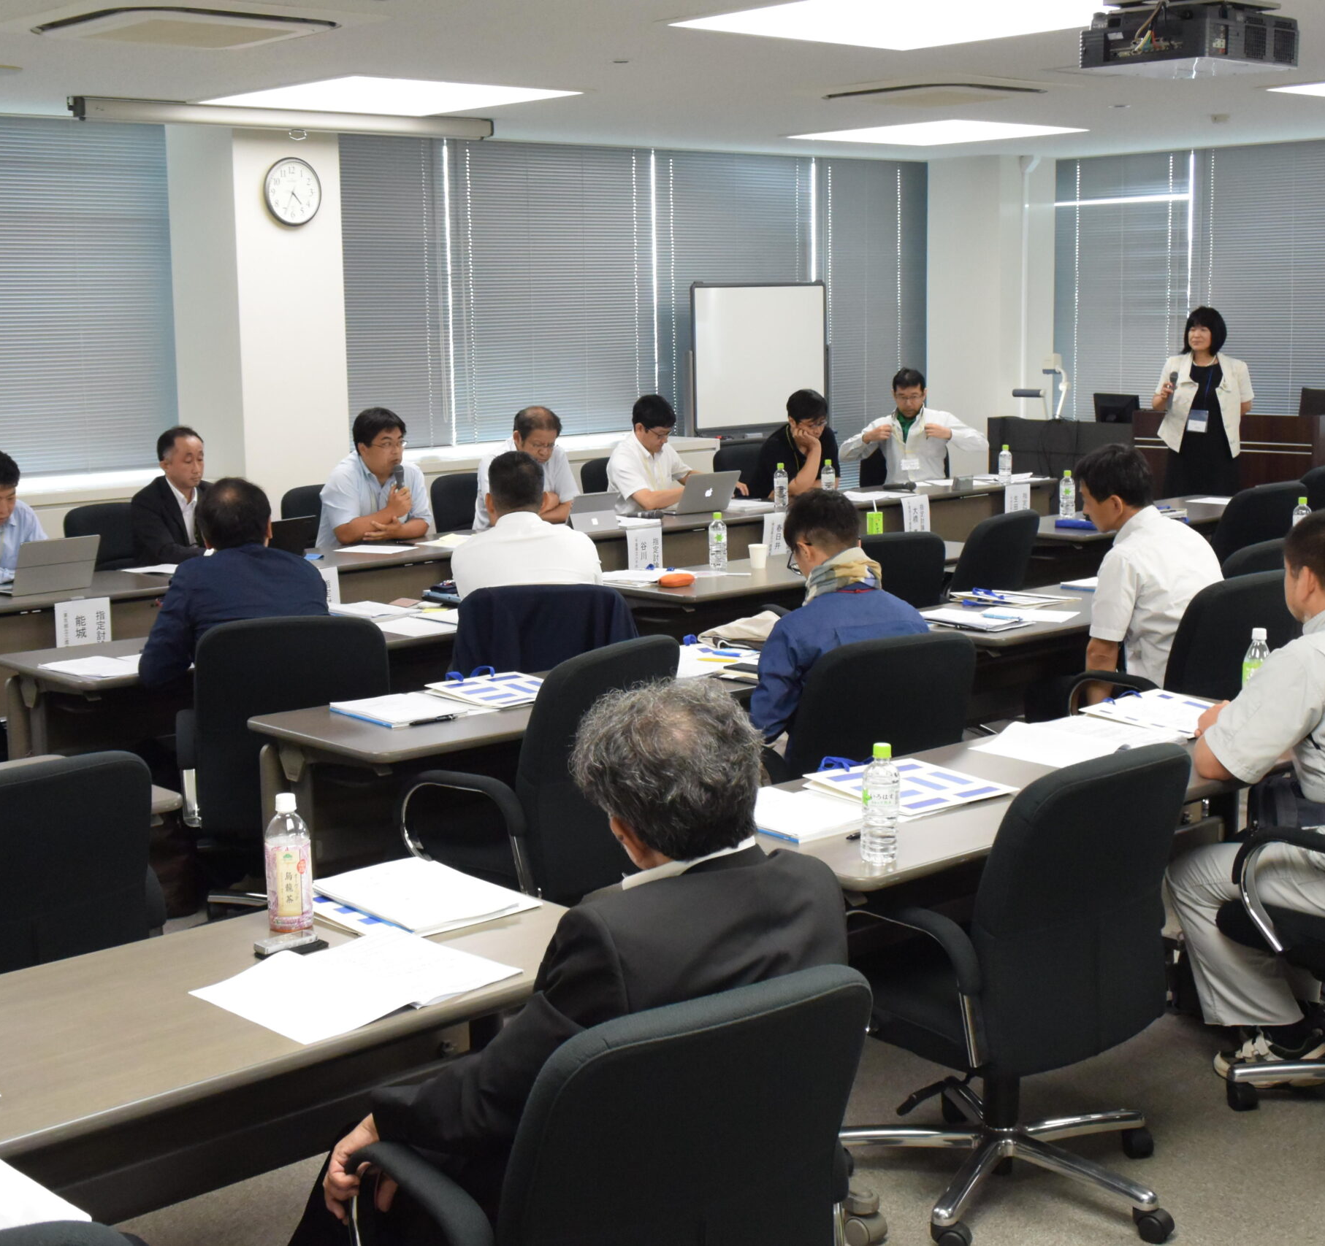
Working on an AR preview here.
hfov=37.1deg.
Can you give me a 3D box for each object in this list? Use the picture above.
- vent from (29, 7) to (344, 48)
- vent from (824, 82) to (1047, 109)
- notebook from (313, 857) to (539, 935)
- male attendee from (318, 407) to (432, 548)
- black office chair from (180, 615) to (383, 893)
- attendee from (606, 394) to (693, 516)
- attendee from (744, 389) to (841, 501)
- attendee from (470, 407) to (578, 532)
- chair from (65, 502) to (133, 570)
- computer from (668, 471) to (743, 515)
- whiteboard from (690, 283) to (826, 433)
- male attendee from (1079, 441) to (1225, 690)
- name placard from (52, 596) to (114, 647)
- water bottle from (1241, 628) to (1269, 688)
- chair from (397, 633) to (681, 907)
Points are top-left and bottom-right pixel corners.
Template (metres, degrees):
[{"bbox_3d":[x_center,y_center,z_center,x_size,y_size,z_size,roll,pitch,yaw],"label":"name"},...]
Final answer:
[{"bbox_3d":[-1.540,-1.919,6.379,0.810,0.060,0.810,-9,12,-40],"label":"vent"},{"bbox_3d":[1.227,-2.358,8.812,0.810,0.060,0.810,-9,12,-40],"label":"vent"},{"bbox_3d":[-0.401,0.459,3.320,0.225,0.030,0.310,-9,12,-41],"label":"notebook"},{"bbox_3d":[-1.152,-0.277,8.462,0.560,1.270,0.780,-10,13,-43],"label":"male attendee"},{"bbox_3d":[-1.052,0.398,5.488,0.620,0.930,0.630,-4,10,-19],"label":"black office chair"},{"bbox_3d":[-0.001,-0.483,9.724,0.780,1.270,0.540,8,12,42],"label":"attendee"},{"bbox_3d":[0.734,-0.584,10.261,0.550,1.240,0.780,-10,13,-43],"label":"attendee"},{"bbox_3d":[-0.587,-0.372,9.159,0.520,1.250,0.760,-9,12,-41],"label":"attendee"},{"bbox_3d":[-2.088,-0.013,8.097,0.620,0.930,0.630,-9,12,-42],"label":"chair"},{"bbox_3d":[0.159,-0.626,9.406,0.315,0.200,0.290,-10,13,-43],"label":"computer"},{"bbox_3d":[0.622,-1.672,12.360,1.180,0.910,0.060,-9,13,-42],"label":"whiteboard"},{"bbox_3d":[1.331,0.102,5.917,0.800,1.270,0.540,6,11,35],"label":"male attendee"},{"bbox_3d":[-2.006,0.081,6.863,0.210,0.297,0.010,-9,12,-40],"label":"name placard"},{"bbox_3d":[1.365,0.117,4.542,0.067,0.210,0.067,2,10,17],"label":"water bottle"},{"bbox_3d":[-0.318,0.490,4.928,0.640,0.890,0.620,5,11,34],"label":"chair"}]

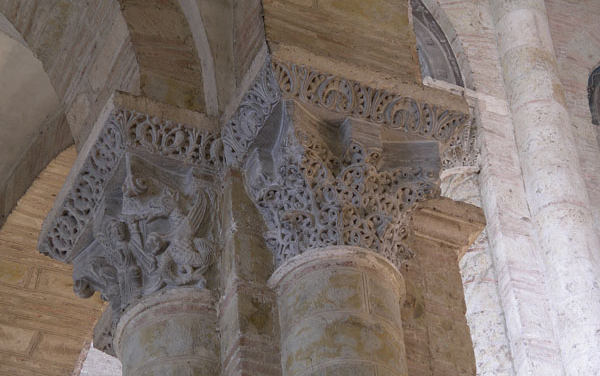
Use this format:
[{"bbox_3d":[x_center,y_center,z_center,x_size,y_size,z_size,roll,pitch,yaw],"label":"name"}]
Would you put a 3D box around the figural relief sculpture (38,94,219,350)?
[{"bbox_3d":[-0.722,0.297,10.081,0.520,0.860,1.030,14,-47,-19],"label":"figural relief sculpture"}]

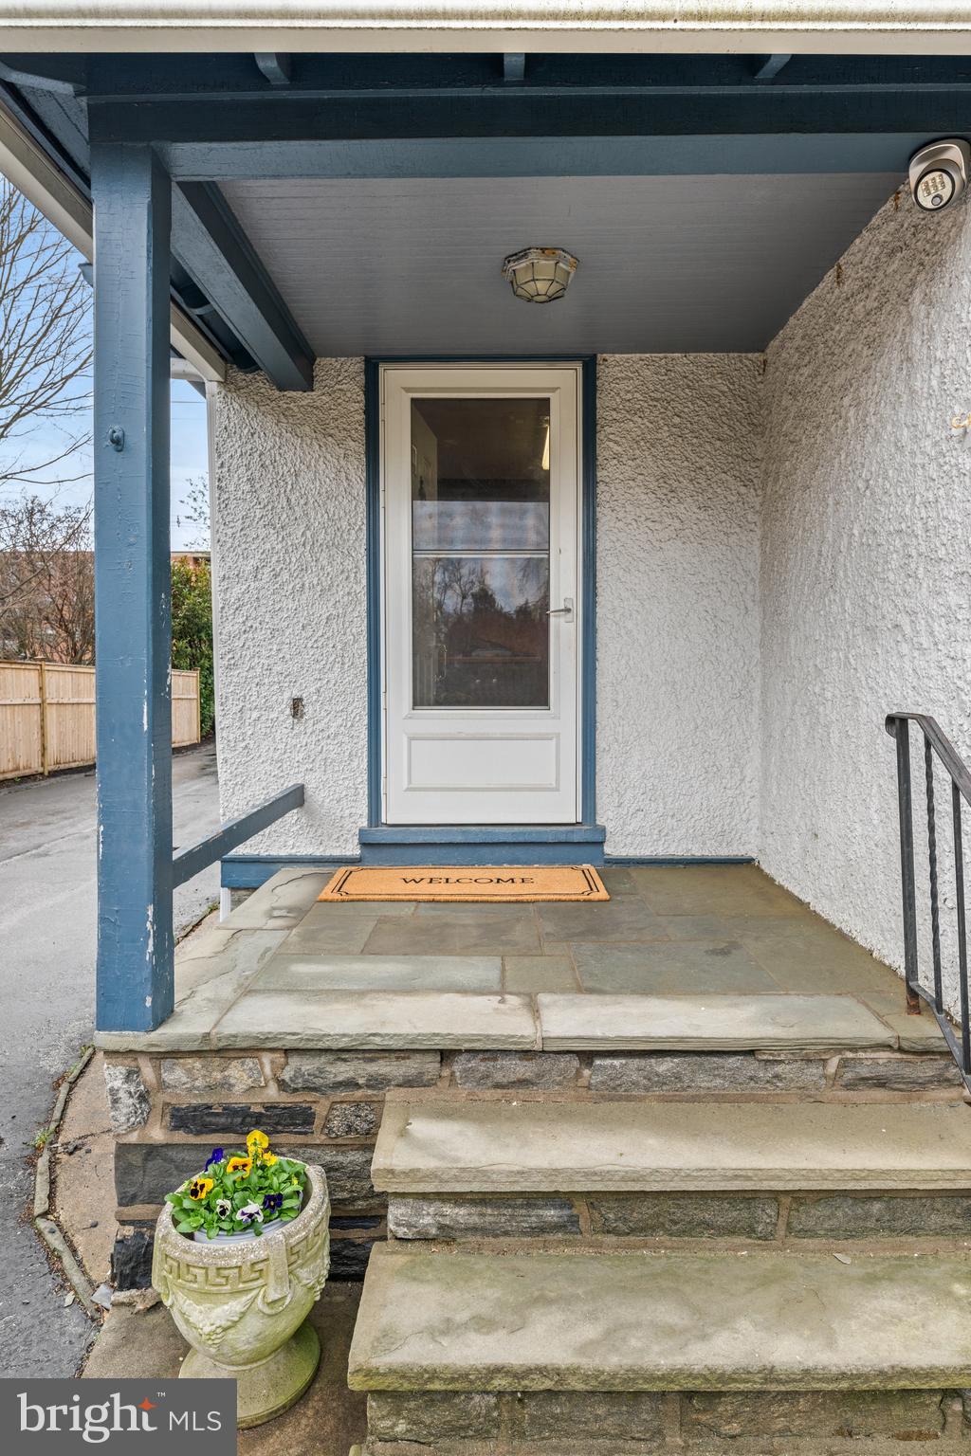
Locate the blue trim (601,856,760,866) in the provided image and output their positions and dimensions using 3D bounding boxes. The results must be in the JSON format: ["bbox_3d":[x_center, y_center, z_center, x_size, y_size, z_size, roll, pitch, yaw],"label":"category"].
[{"bbox_3d":[0.847,0.581,3.530,0.665,0.050,0.035,0,2,1],"label":"blue trim"}]

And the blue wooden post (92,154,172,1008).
[{"bbox_3d":[-0.849,-0.316,1.969,0.136,2.080,0.130,0,2,1],"label":"blue wooden post"}]

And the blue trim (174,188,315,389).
[{"bbox_3d":[-0.824,-1.476,2.719,0.145,0.160,1.480,0,2,1],"label":"blue trim"}]

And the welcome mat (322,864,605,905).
[{"bbox_3d":[-0.079,0.620,3.245,1.090,0.020,0.460,0,2,1],"label":"welcome mat"}]

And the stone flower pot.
[{"bbox_3d":[-0.521,1.214,1.763,0.365,0.355,0.365,0,2,1],"label":"stone flower pot"}]

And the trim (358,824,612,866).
[{"bbox_3d":[-0.012,0.516,3.530,1.060,0.175,0.100,0,2,1],"label":"trim"}]

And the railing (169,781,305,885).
[{"bbox_3d":[-0.832,0.345,2.817,0.042,0.090,1.430,0,4,1],"label":"railing"}]

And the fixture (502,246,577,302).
[{"bbox_3d":[0.184,-1.511,2.730,0.255,0.120,0.255,0,2,1],"label":"fixture"}]

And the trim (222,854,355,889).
[{"bbox_3d":[-0.854,0.630,3.540,0.610,0.150,0.045,0,2,1],"label":"trim"}]

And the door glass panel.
[{"bbox_3d":[-0.023,-0.771,3.570,0.620,1.375,0.030,0,2,1],"label":"door glass panel"}]

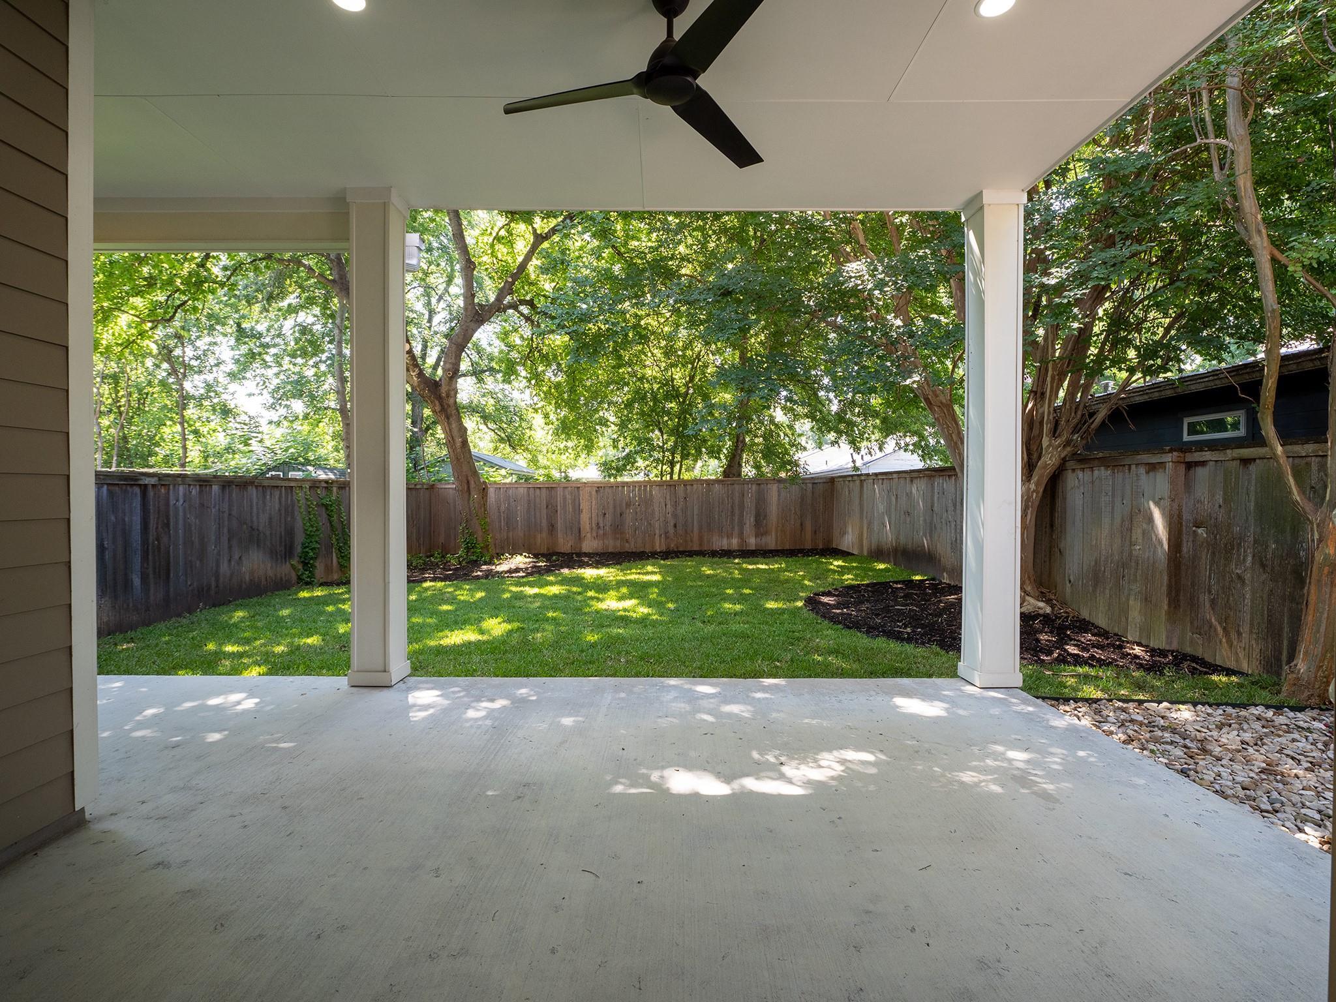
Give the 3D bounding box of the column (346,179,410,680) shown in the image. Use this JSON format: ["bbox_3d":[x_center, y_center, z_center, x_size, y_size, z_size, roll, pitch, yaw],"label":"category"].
[{"bbox_3d":[-1.833,-0.387,3.927,0.272,3.060,0.272,0,1,-1],"label":"column"}]

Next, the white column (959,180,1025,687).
[{"bbox_3d":[2.061,-0.373,3.934,0.272,3.060,0.272,0,1,-1],"label":"white column"}]

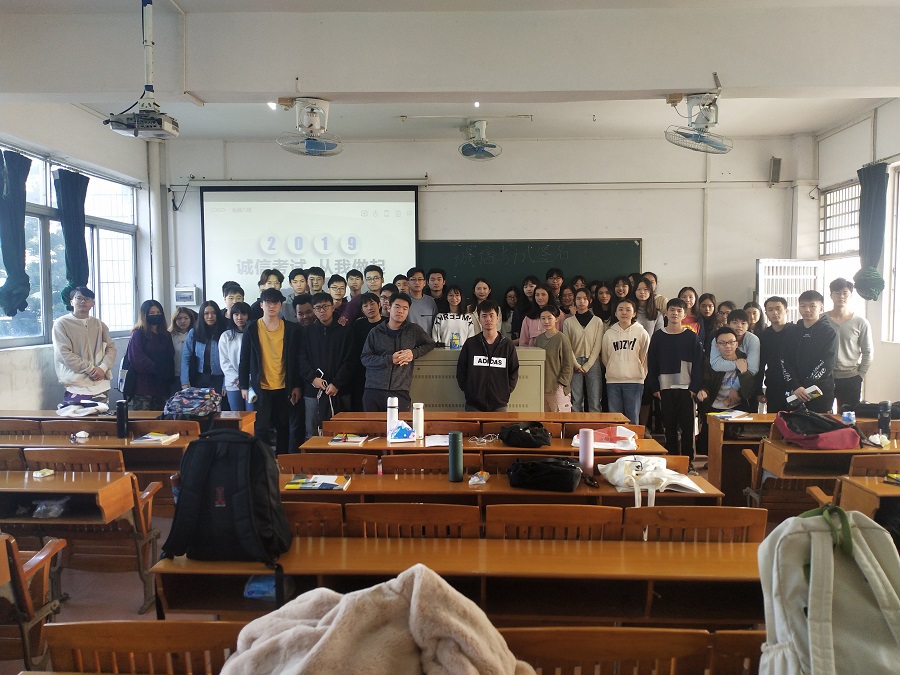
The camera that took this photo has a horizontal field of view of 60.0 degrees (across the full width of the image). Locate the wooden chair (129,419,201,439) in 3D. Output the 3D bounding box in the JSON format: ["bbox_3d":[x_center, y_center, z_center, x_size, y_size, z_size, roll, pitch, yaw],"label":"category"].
[{"bbox_3d":[-1.920,0.978,5.522,0.520,0.870,0.500,0,3,2],"label":"wooden chair"}]

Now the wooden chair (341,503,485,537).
[{"bbox_3d":[-0.135,1.057,3.180,0.510,0.888,0.480,0,3,2],"label":"wooden chair"}]

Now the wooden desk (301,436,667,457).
[{"bbox_3d":[0.196,1.039,4.875,2.210,0.758,0.384,0,3,2],"label":"wooden desk"}]

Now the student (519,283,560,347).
[{"bbox_3d":[0.956,0.263,8.195,0.440,1.626,0.280,0,3,2],"label":"student"}]

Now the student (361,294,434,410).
[{"bbox_3d":[-0.449,0.464,6.546,0.620,1.680,0.340,0,3,-7],"label":"student"}]

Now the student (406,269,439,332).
[{"bbox_3d":[-0.339,0.142,8.130,0.470,1.740,0.280,0,3,2],"label":"student"}]

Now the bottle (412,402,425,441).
[{"bbox_3d":[-0.207,0.550,5.161,0.071,0.228,0.071,0,3,0],"label":"bottle"}]

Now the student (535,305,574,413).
[{"bbox_3d":[0.985,0.483,7.353,0.400,1.590,0.280,1,3,14],"label":"student"}]

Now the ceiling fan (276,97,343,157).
[{"bbox_3d":[-0.946,-1.429,5.289,0.460,0.392,0.460,0,3,0],"label":"ceiling fan"}]

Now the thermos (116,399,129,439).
[{"bbox_3d":[-2.154,0.538,5.137,0.070,0.242,0.070,0,3,2],"label":"thermos"}]

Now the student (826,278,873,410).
[{"bbox_3d":[3.374,0.424,6.756,0.540,1.866,0.300,1,3,15],"label":"student"}]

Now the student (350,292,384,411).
[{"bbox_3d":[-0.766,0.450,7.160,0.470,1.710,0.300,0,3,2],"label":"student"}]

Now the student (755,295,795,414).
[{"bbox_3d":[2.809,0.502,6.731,0.480,1.709,0.290,1,3,12],"label":"student"}]

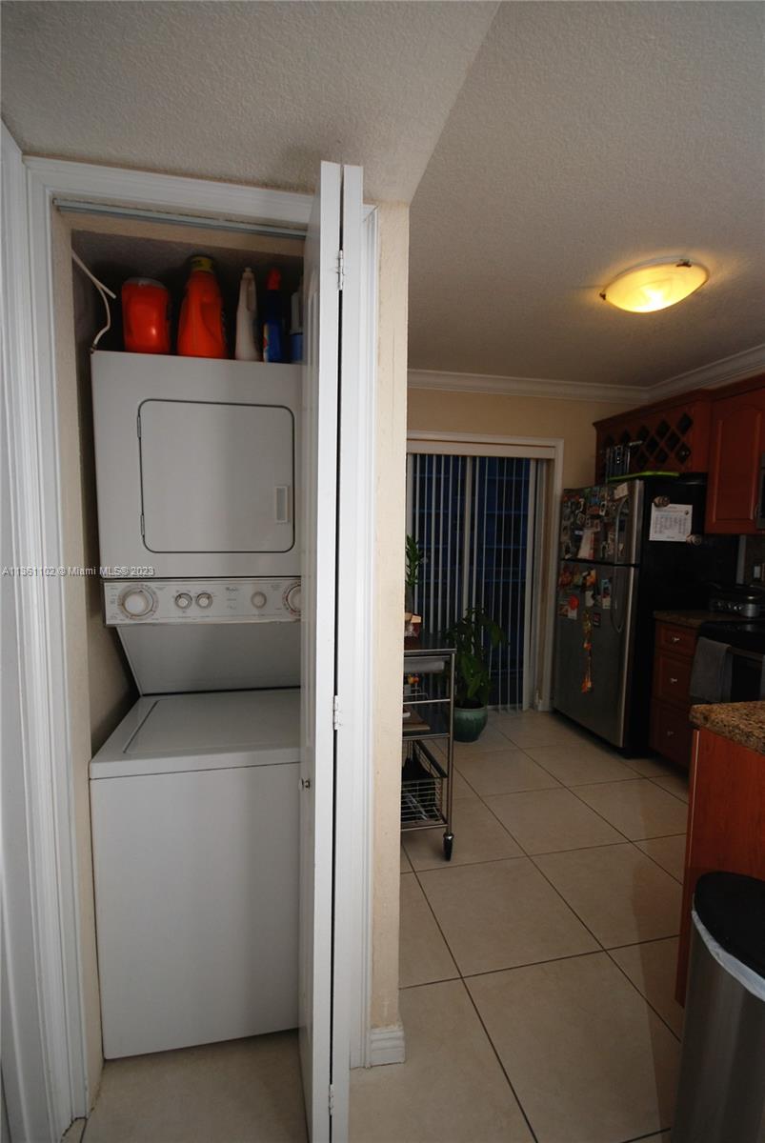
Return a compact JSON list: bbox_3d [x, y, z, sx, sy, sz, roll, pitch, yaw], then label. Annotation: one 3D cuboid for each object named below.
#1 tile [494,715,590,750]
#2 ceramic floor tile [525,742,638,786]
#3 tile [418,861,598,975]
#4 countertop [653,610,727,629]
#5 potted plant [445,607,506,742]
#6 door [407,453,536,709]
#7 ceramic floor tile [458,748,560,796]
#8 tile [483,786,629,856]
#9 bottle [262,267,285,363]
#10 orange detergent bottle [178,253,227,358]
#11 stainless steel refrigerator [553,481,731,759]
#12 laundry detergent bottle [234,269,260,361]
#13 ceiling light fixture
[{"bbox_3d":[1.124,1.166,3.431,0.509,0.010,0.488,0,4,-14],"label":"tile"},{"bbox_3d":[1.216,1.169,2.900,0.490,0.010,0.490,0,5,-12],"label":"ceramic floor tile"},{"bbox_3d":[0.439,1.253,1.769,0.490,0.010,0.490,0,5,-12],"label":"tile"},{"bbox_3d":[2.033,0.292,2.872,0.635,0.040,0.321,0,4,-14],"label":"countertop"},{"bbox_3d":[0.631,0.682,3.236,0.460,0.890,0.420,0,5,-12],"label":"potted plant"},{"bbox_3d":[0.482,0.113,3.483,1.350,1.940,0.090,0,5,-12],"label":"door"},{"bbox_3d":[0.731,1.202,2.848,0.509,0.010,0.488,0,4,-14],"label":"ceramic floor tile"},{"bbox_3d":[0.842,1.237,2.386,0.509,0.010,0.488,0,4,-14],"label":"tile"},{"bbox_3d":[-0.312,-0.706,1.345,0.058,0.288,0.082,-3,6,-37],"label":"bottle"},{"bbox_3d":[-0.485,-0.691,1.290,0.120,0.306,0.180,0,4,-14],"label":"orange detergent bottle"},{"bbox_3d":[1.837,0.288,3.436,0.751,1.765,0.771,0,4,-14],"label":"stainless steel refrigerator"},{"bbox_3d":[-0.367,-0.677,1.293,0.065,0.281,0.115,0,4,-14],"label":"laundry detergent bottle"},{"bbox_3d":[1.125,-1.186,2.000,0.405,0.110,0.405,0,5,-12],"label":"ceiling light fixture"}]

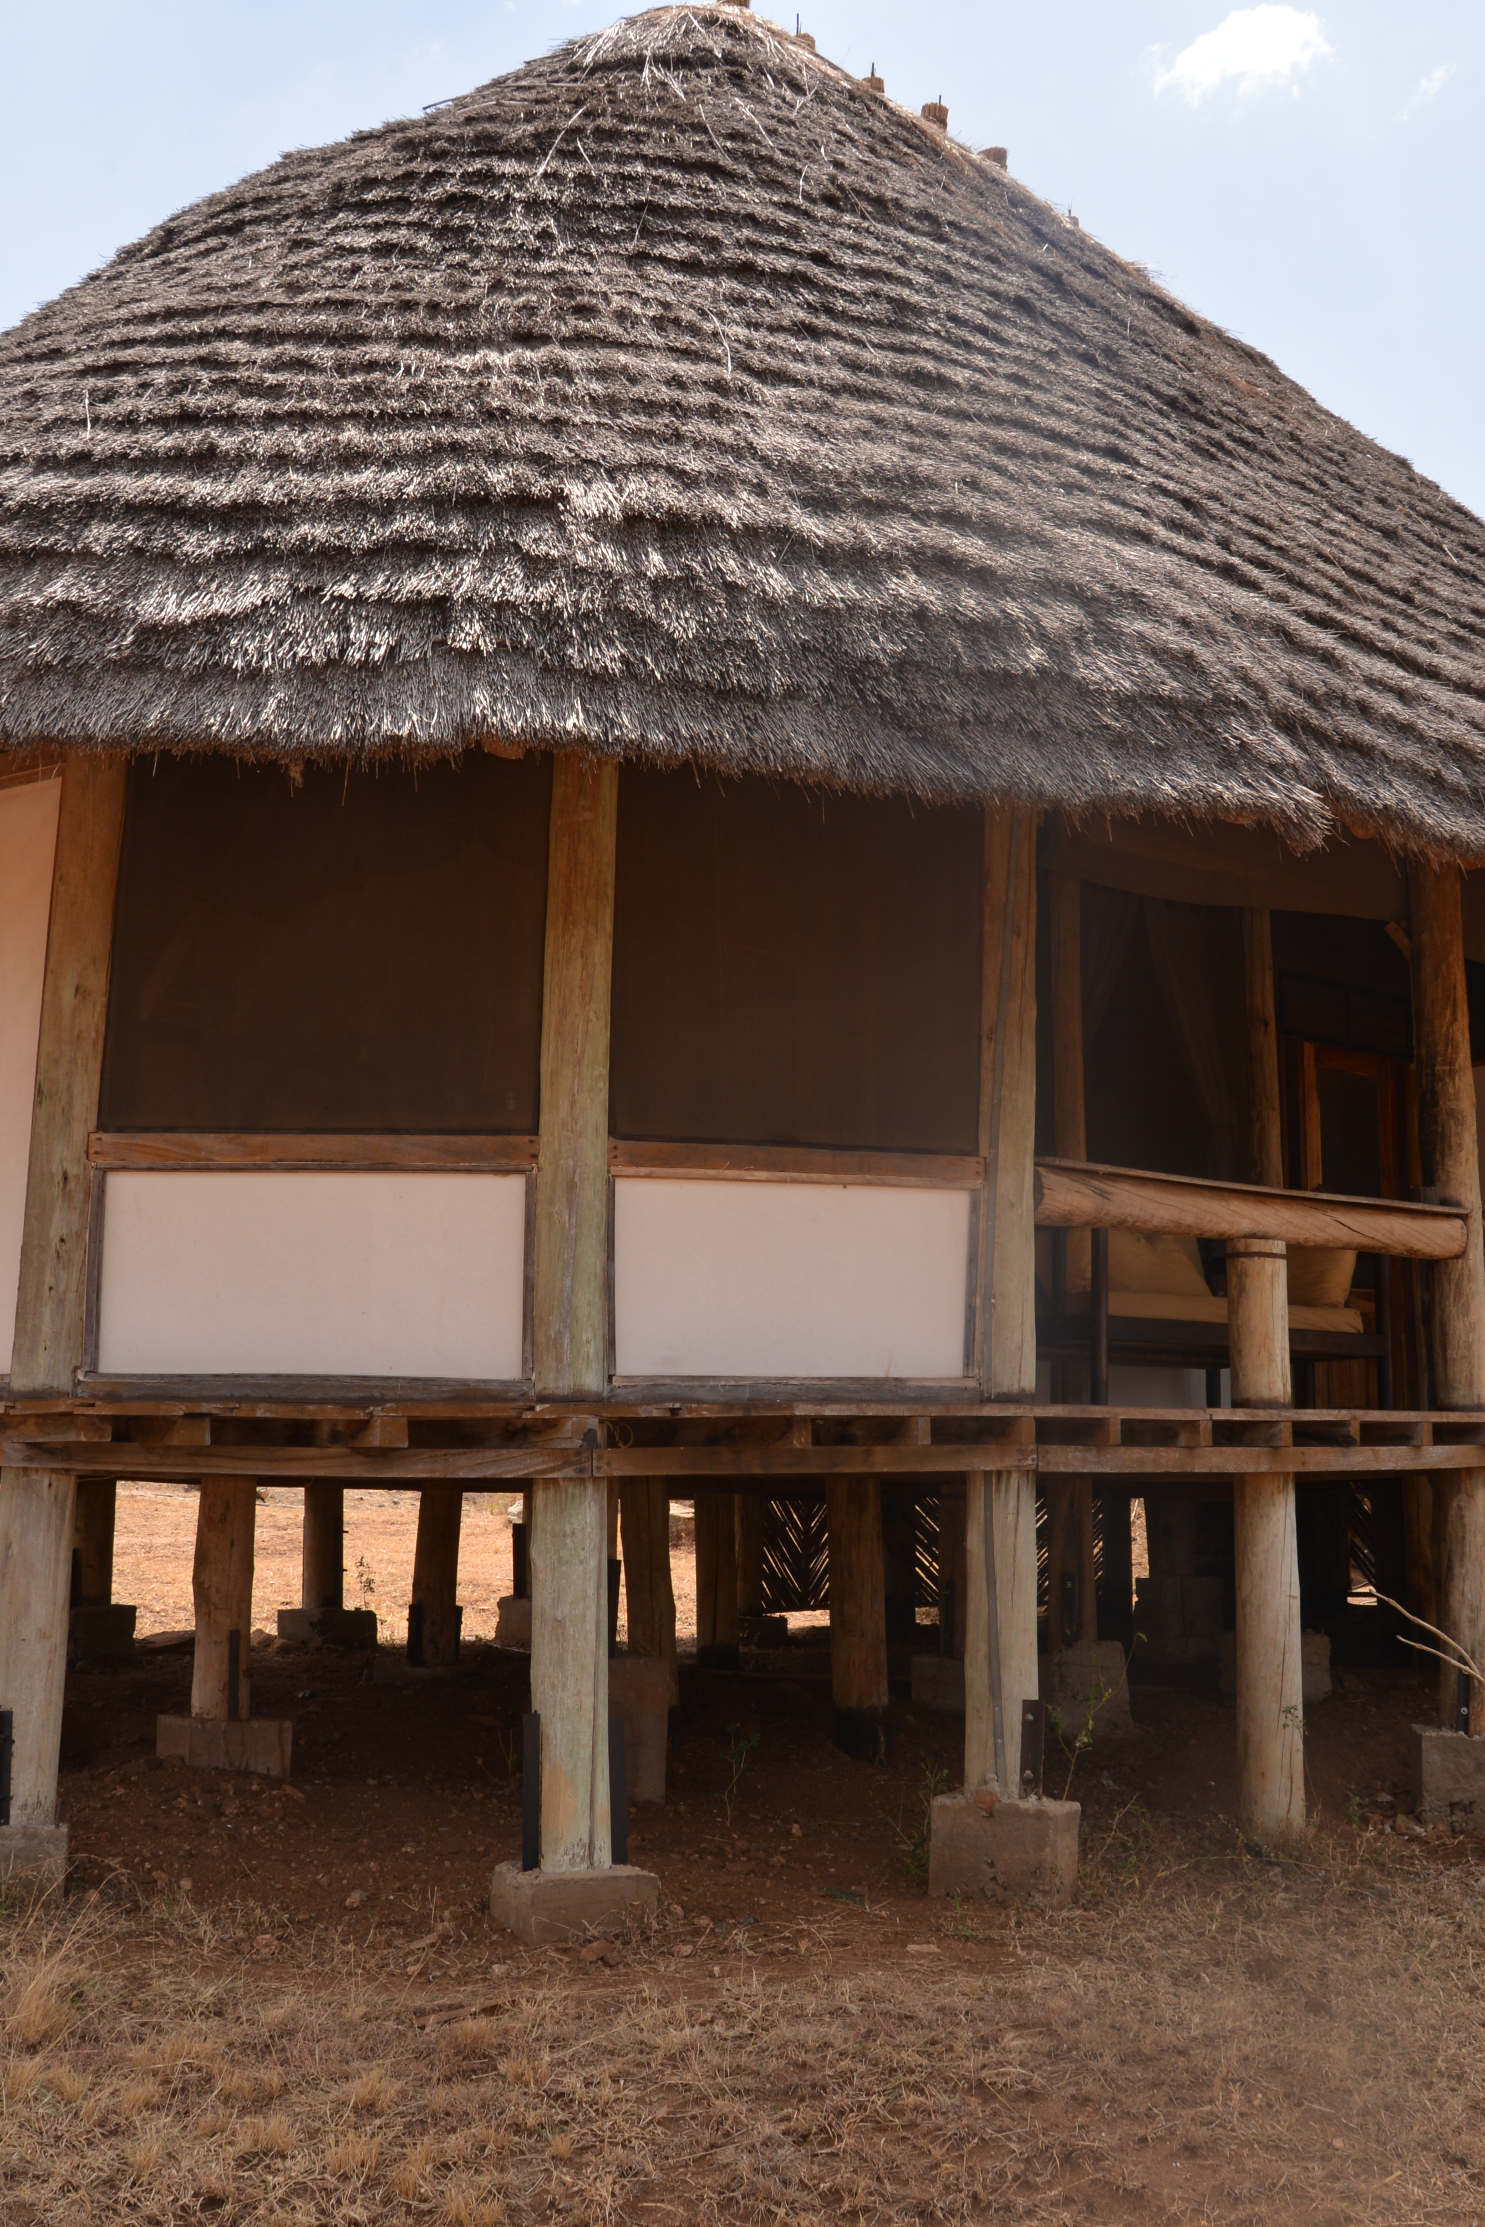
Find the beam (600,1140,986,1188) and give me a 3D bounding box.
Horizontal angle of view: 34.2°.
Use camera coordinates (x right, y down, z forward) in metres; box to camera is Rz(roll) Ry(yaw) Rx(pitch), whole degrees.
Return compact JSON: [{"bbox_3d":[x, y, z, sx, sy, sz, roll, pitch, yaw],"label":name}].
[{"bbox_3d":[0.202,0.198,8.964,1.473,0.121,0.070,3,-9,-19],"label":"beam"}]

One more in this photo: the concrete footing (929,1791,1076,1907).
[{"bbox_3d":[0.967,2.683,8.855,0.460,0.357,0.460,-3,-9,21],"label":"concrete footing"}]

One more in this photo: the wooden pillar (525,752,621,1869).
[{"bbox_3d":[-0.554,0.585,8.274,0.260,3.864,0.260,0,-8,0],"label":"wooden pillar"}]

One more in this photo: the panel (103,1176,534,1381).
[{"bbox_3d":[-1.519,0.577,8.546,1.517,0.729,0.050,0,-8,0],"label":"panel"}]

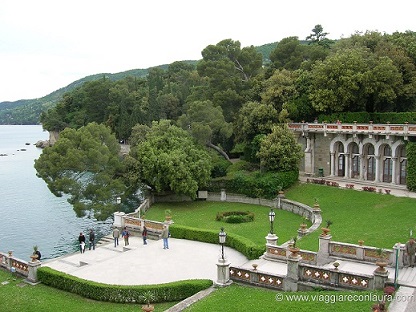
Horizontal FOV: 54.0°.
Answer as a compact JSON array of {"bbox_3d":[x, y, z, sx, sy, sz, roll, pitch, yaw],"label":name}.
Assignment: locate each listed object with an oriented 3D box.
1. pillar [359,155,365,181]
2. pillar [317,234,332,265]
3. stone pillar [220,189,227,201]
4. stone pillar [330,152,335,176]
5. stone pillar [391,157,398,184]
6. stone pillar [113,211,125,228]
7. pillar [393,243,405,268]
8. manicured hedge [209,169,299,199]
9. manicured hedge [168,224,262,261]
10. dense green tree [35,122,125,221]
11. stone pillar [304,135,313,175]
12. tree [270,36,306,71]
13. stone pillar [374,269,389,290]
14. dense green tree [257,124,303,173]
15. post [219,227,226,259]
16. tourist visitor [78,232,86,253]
[{"bbox_3d":[20.246,1.553,53.637,0.495,3.301,0.495,-4,6,-37],"label":"pillar"},{"bbox_3d":[8.334,6.795,29.163,0.693,2.059,0.693,3,5,30],"label":"pillar"},{"bbox_3d":[2.019,4.979,51.957,0.660,1.453,0.660,0,5,6],"label":"stone pillar"},{"bbox_3d":[17.669,1.233,57.737,0.495,3.295,0.495,-4,6,-37],"label":"stone pillar"},{"bbox_3d":[22.982,1.811,50.230,0.495,3.316,0.495,-4,6,-37],"label":"stone pillar"},{"bbox_3d":[-8.073,5.792,36.940,0.960,1.479,0.960,3,6,35],"label":"stone pillar"},{"bbox_3d":[12.577,6.514,26.783,0.800,1.564,0.800,2,5,27],"label":"pillar"},{"bbox_3d":[5.955,3.665,54.234,11.484,2.871,3.960,0,5,-3],"label":"manicured hedge"},{"bbox_3d":[0.489,7.249,35.140,10.255,0.841,2.082,4,6,43],"label":"manicured hedge"},{"bbox_3d":[-15.290,1.859,49.000,10.300,11.200,8.800,0,5,0],"label":"dense green tree"},{"bbox_3d":[13.884,-0.197,56.679,0.900,5.566,0.800,-3,6,-33],"label":"stone pillar"},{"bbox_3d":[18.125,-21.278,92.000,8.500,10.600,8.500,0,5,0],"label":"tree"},{"bbox_3d":[9.349,6.705,21.961,0.614,0.921,0.614,3,5,30],"label":"stone pillar"},{"bbox_3d":[9.974,-0.907,57.000,6.000,6.700,5.600,0,5,0],"label":"dense green tree"},{"bbox_3d":[0.974,5.579,25.949,0.480,2.075,0.480,2,5,27],"label":"post"},{"bbox_3d":[-10.079,6.974,32.744,0.550,1.670,0.380,0,5,-6],"label":"tourist visitor"}]

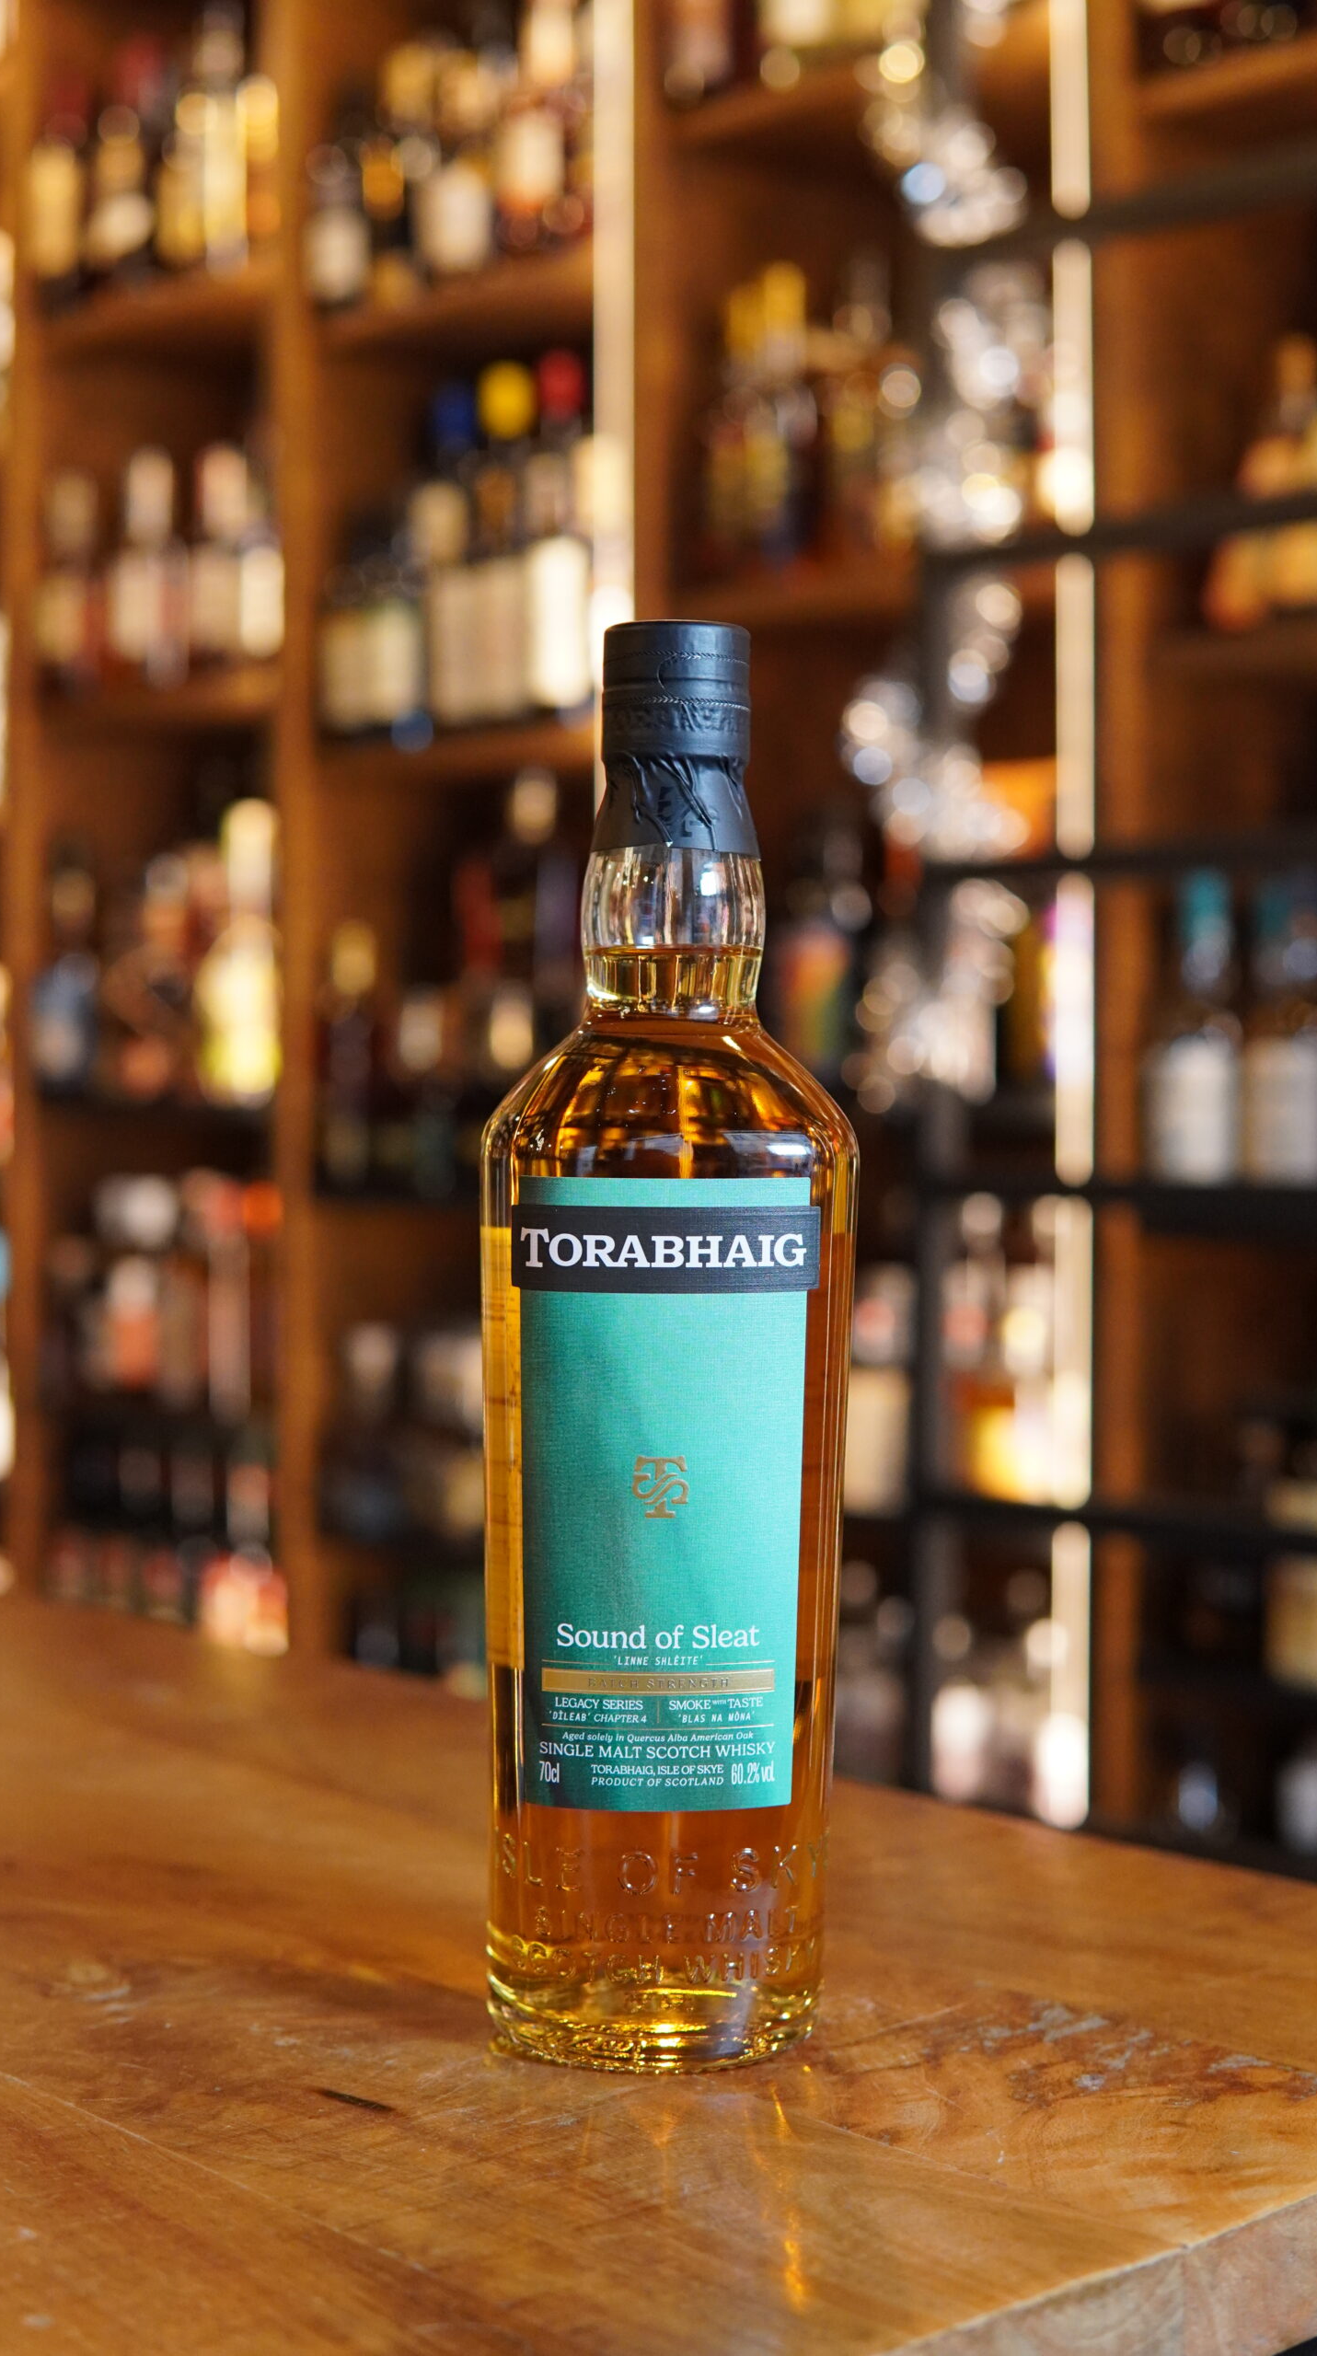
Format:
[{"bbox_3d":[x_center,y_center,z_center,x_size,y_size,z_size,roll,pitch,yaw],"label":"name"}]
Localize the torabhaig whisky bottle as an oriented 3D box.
[{"bbox_3d":[0.001,0.032,0.615,0.079,0.291,0.079,1,3,0],"label":"torabhaig whisky bottle"}]

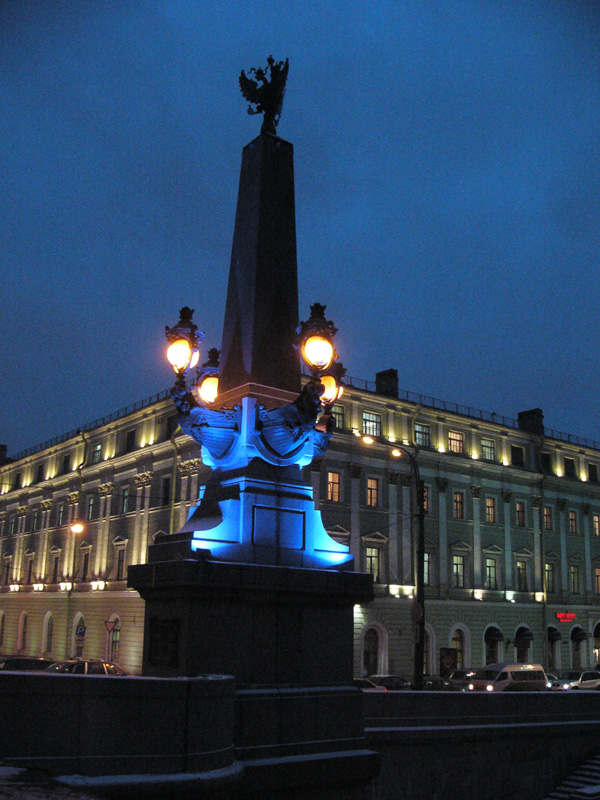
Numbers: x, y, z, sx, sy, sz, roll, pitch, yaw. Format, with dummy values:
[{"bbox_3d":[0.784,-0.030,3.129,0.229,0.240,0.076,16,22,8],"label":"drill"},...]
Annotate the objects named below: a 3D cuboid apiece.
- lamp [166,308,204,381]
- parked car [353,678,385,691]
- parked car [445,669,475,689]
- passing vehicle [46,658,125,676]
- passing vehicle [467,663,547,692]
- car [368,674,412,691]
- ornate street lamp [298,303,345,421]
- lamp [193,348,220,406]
[{"bbox_3d":[-1.787,-0.906,12.839,0.610,1.140,0.610,1,-15,0],"label":"lamp"},{"bbox_3d":[2.793,16.374,46.484,4.350,1.420,1.700,13,-19,-36],"label":"parked car"},{"bbox_3d":[10.939,18.621,54.694,4.550,1.740,1.820,13,-19,-36],"label":"parked car"},{"bbox_3d":[-9.700,11.870,35.500,4.450,1.500,1.750,14,-19,-38],"label":"passing vehicle"},{"bbox_3d":[12.879,17.589,51.715,5.350,2.270,1.880,13,-19,-36],"label":"passing vehicle"},{"bbox_3d":[4.850,17.324,49.905,4.250,1.460,1.720,13,-19,-36],"label":"car"},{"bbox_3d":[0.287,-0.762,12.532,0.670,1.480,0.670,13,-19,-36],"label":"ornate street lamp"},{"bbox_3d":[-1.523,-0.367,14.847,0.610,1.120,0.610,1,-15,0],"label":"lamp"}]

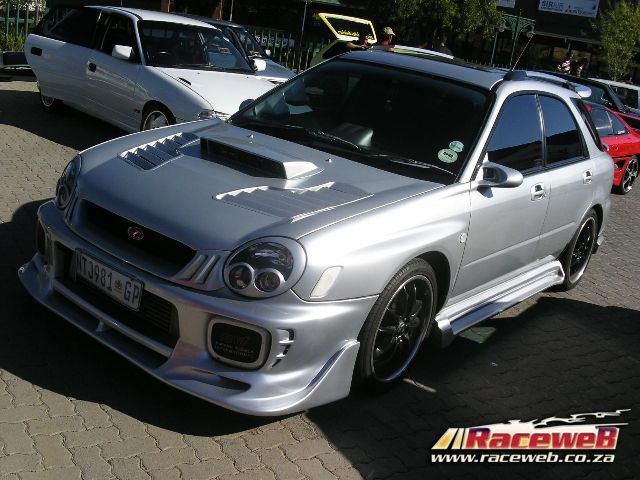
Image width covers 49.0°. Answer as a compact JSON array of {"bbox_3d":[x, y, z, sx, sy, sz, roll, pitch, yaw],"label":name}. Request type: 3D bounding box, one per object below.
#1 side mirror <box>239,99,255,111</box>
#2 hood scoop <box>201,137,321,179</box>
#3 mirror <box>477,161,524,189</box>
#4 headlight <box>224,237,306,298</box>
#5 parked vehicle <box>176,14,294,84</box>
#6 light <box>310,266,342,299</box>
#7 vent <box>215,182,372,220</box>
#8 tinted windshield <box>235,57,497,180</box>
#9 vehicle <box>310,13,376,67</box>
[{"bbox_3d":[-0.447,-0.810,4.402,0.210,0.140,0.130,20,19,35],"label":"side mirror"},{"bbox_3d":[-0.265,-0.389,3.332,0.540,0.105,0.380,20,19,34],"label":"hood scoop"},{"bbox_3d":[0.886,-0.322,3.432,0.220,0.130,0.140,20,19,34],"label":"mirror"},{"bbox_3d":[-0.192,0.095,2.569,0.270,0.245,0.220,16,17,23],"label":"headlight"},{"bbox_3d":[-1.970,-2.950,11.650,1.690,1.400,4.250,-8,23,-44],"label":"parked vehicle"},{"bbox_3d":[0.024,0.157,2.644,0.140,0.120,0.045,0,18,-31],"label":"light"},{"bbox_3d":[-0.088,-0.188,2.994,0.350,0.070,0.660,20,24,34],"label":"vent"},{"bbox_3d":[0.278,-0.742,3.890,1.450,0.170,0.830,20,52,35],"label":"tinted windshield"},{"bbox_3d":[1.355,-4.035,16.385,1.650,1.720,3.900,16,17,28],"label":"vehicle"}]

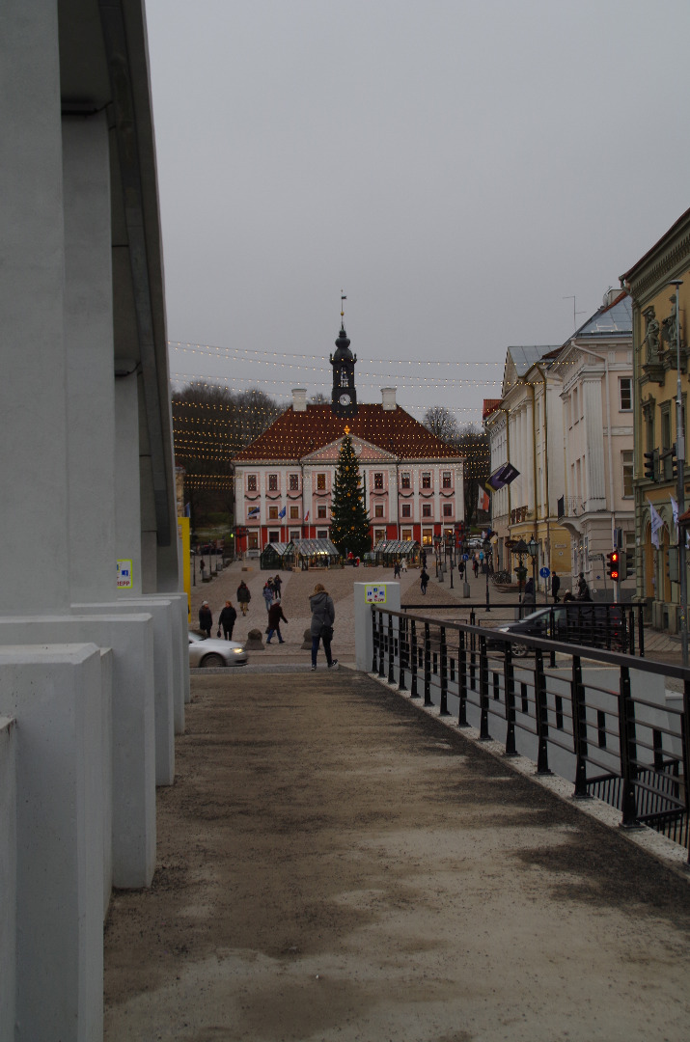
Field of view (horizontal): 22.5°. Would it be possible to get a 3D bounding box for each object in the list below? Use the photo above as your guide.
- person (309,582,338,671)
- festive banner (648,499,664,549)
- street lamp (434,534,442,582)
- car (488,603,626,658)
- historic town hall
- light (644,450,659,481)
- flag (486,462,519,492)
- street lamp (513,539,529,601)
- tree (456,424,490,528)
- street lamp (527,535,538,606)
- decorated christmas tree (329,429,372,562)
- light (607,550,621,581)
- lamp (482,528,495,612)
[{"bbox_3d":[-0.416,2.082,34.000,0.560,1.680,0.460,-1,0,5],"label":"person"},{"bbox_3d":[11.349,0.088,63.300,0.660,1.850,0.300,-1,-1,0],"label":"festive banner"},{"bbox_3d":[8.101,3.132,150.000,0.450,3.900,0.450,-1,0,0],"label":"street lamp"},{"bbox_3d":[6.869,3.551,55.700,4.450,1.630,1.820,-1,-1,0],"label":"car"},{"bbox_3d":[0.000,-12.600,272.000,35.000,36.500,20.000,-1,0,-3],"label":"historic town hall"},{"bbox_3d":[8.579,-1.534,48.500,0.380,0.880,0.300,-1,-1,-6],"label":"light"},{"bbox_3d":[10.184,-2.763,112.000,2.000,1.080,0.300,-45,-1,0],"label":"flag"},{"bbox_3d":[6.412,2.578,63.000,0.620,3.800,0.620,-1,0,0],"label":"street lamp"},{"bbox_3d":[21.902,-7.715,298.000,7.000,18.000,7.000,-1,0,0],"label":"tree"},{"bbox_3d":[7.203,2.462,66.000,0.450,3.950,0.450,-1,-1,0],"label":"street lamp"},{"bbox_3d":[0.571,-2.854,205.000,5.000,15.700,5.000,-1,-1,0],"label":"decorated christmas tree"},{"bbox_3d":[8.219,1.387,53.000,0.290,0.920,0.340,-1,0,37],"label":"light"},{"bbox_3d":[7.416,2.706,90.000,0.430,4.000,0.430,-1,-1,0],"label":"lamp"}]

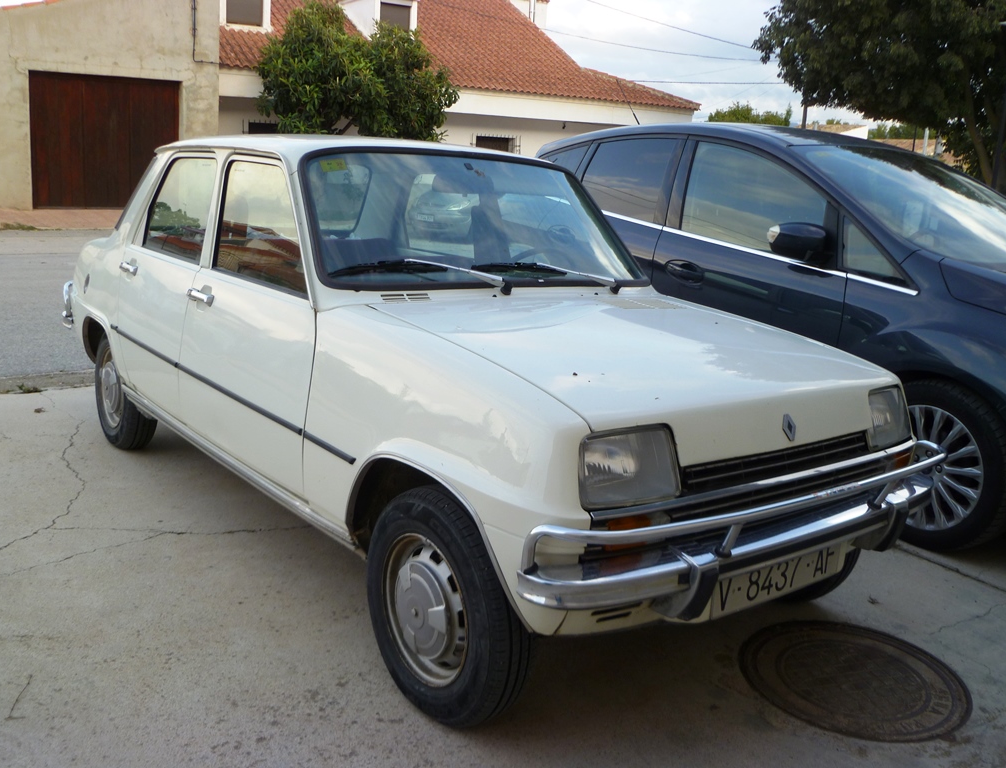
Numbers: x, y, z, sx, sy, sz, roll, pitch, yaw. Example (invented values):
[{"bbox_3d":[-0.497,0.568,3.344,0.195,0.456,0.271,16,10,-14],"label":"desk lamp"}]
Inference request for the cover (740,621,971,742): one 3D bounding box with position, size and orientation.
[{"bbox_3d":[0.954,0.815,2.440,0.600,0.040,0.600,3,12,-1],"label":"cover"}]

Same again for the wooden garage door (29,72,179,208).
[{"bbox_3d":[-8.320,-5.078,18.744,3.004,2.716,0.100,-6,14,-41],"label":"wooden garage door"}]

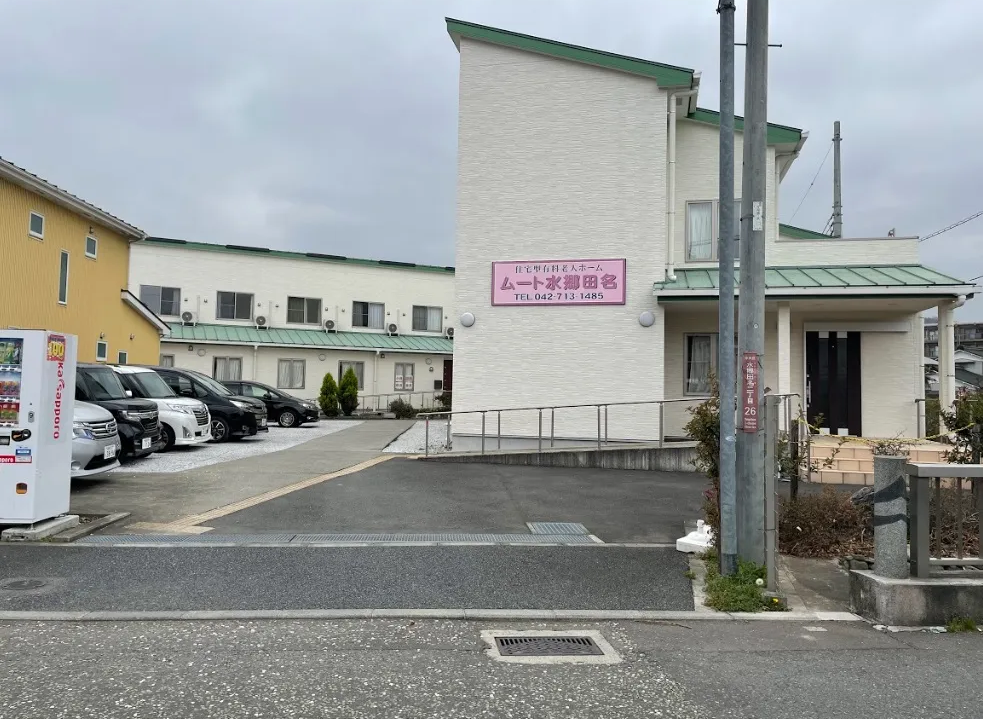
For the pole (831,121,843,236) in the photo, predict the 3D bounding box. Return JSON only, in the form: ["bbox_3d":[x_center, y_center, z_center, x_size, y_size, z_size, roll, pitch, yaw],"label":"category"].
[{"bbox_3d":[11.342,-2.630,24.192,0.300,10.527,0.300,1,-3,0],"label":"pole"}]

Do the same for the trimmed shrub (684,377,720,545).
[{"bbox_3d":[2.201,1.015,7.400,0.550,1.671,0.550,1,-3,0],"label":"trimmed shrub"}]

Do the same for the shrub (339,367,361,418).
[{"bbox_3d":[-5.721,1.340,29.800,0.810,1.994,0.810,1,-3,0],"label":"shrub"}]

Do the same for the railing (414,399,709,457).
[{"bbox_3d":[1.342,1.222,13.069,5.600,1.215,0.100,0,-3,13],"label":"railing"}]

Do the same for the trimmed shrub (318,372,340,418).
[{"bbox_3d":[-6.526,1.420,29.800,0.800,1.833,0.800,1,-3,0],"label":"trimmed shrub"}]

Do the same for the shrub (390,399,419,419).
[{"bbox_3d":[-3.628,2.062,30.500,1.200,0.825,1.100,1,-3,0],"label":"shrub"}]

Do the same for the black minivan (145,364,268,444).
[{"bbox_3d":[-7.971,1.052,17.988,4.700,1.820,1.710,1,-3,-2],"label":"black minivan"}]

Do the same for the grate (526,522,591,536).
[{"bbox_3d":[0.707,1.782,7.800,0.590,0.060,0.600,1,-3,-2],"label":"grate"}]

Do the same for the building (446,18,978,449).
[{"bbox_3d":[4.309,-2.311,18.227,9.016,8.855,11.500,0,-3,13],"label":"building"}]

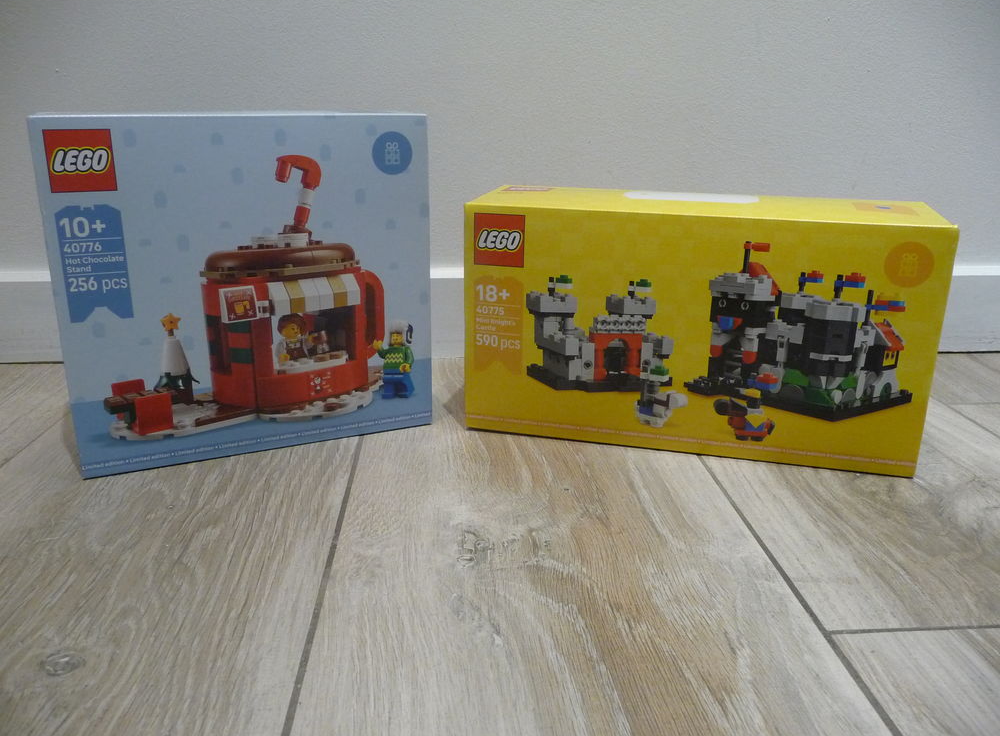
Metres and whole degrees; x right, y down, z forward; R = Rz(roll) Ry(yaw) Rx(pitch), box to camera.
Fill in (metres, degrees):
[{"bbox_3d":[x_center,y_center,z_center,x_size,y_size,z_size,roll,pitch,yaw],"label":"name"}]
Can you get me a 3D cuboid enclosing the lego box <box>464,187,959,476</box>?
[{"bbox_3d":[0.117,-0.030,0.503,0.262,0.141,0.089,5,19,14],"label":"lego box"}]

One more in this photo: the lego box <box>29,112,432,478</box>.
[{"bbox_3d":[-0.149,-0.052,0.483,0.202,0.191,0.072,-8,20,-24],"label":"lego box"}]

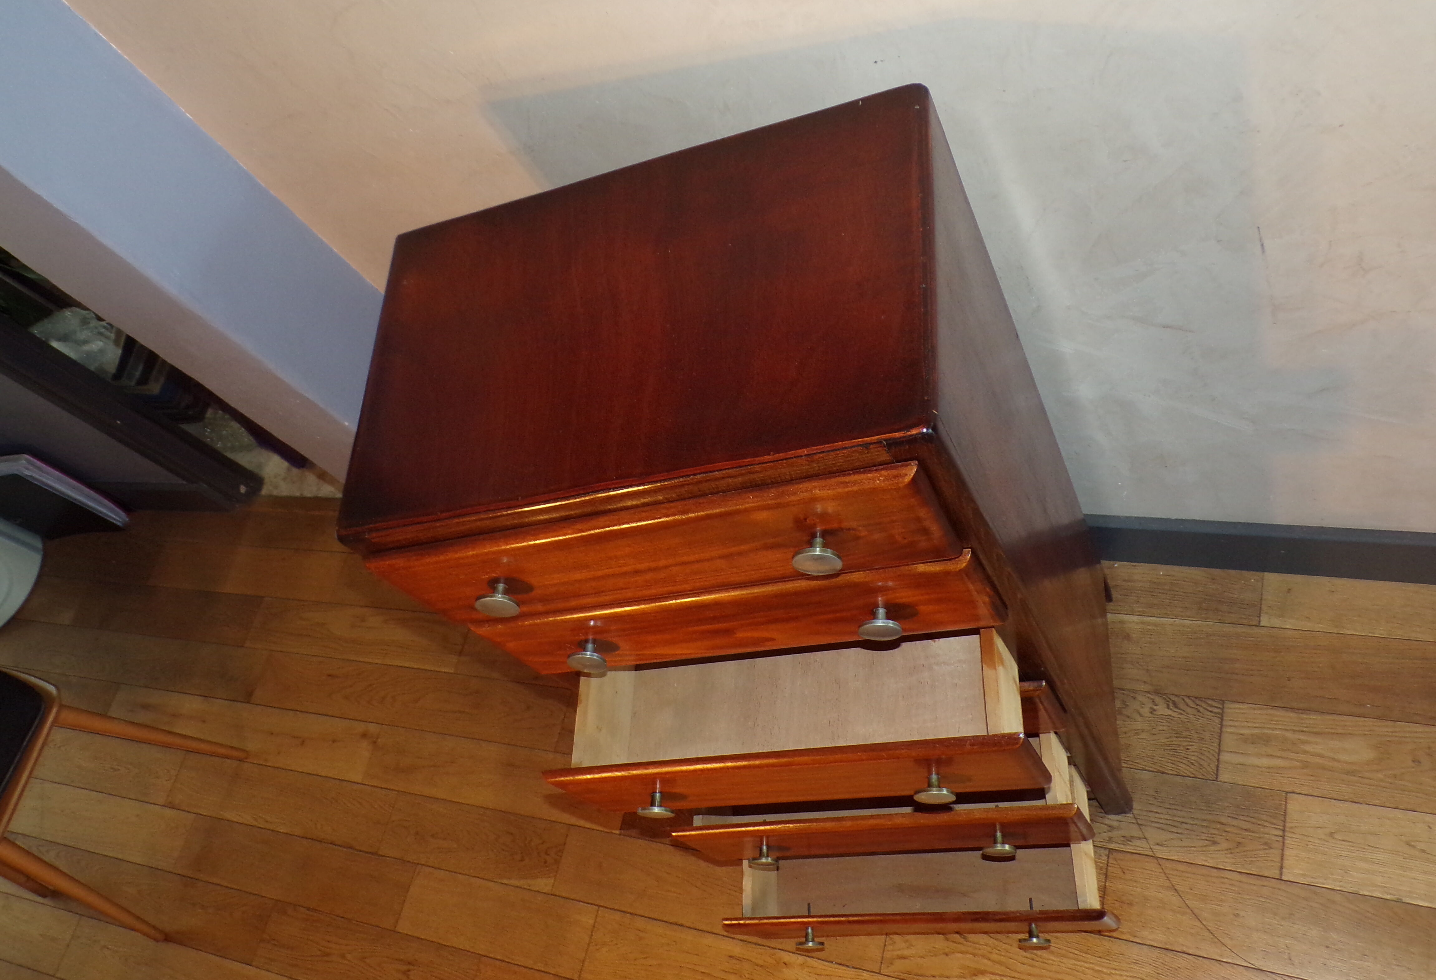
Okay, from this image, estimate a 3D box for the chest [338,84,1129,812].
[{"bbox_3d":[0.150,0.114,1.366,0.495,1.122,0.326,-10,60,22],"label":"chest"}]

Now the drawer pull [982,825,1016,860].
[{"bbox_3d":[0.309,0.389,1.272,0.036,0.036,0.023,-10,60,22],"label":"drawer pull"}]

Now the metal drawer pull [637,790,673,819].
[{"bbox_3d":[-0.061,0.306,1.139,0.036,0.036,0.023,-10,60,22],"label":"metal drawer pull"}]

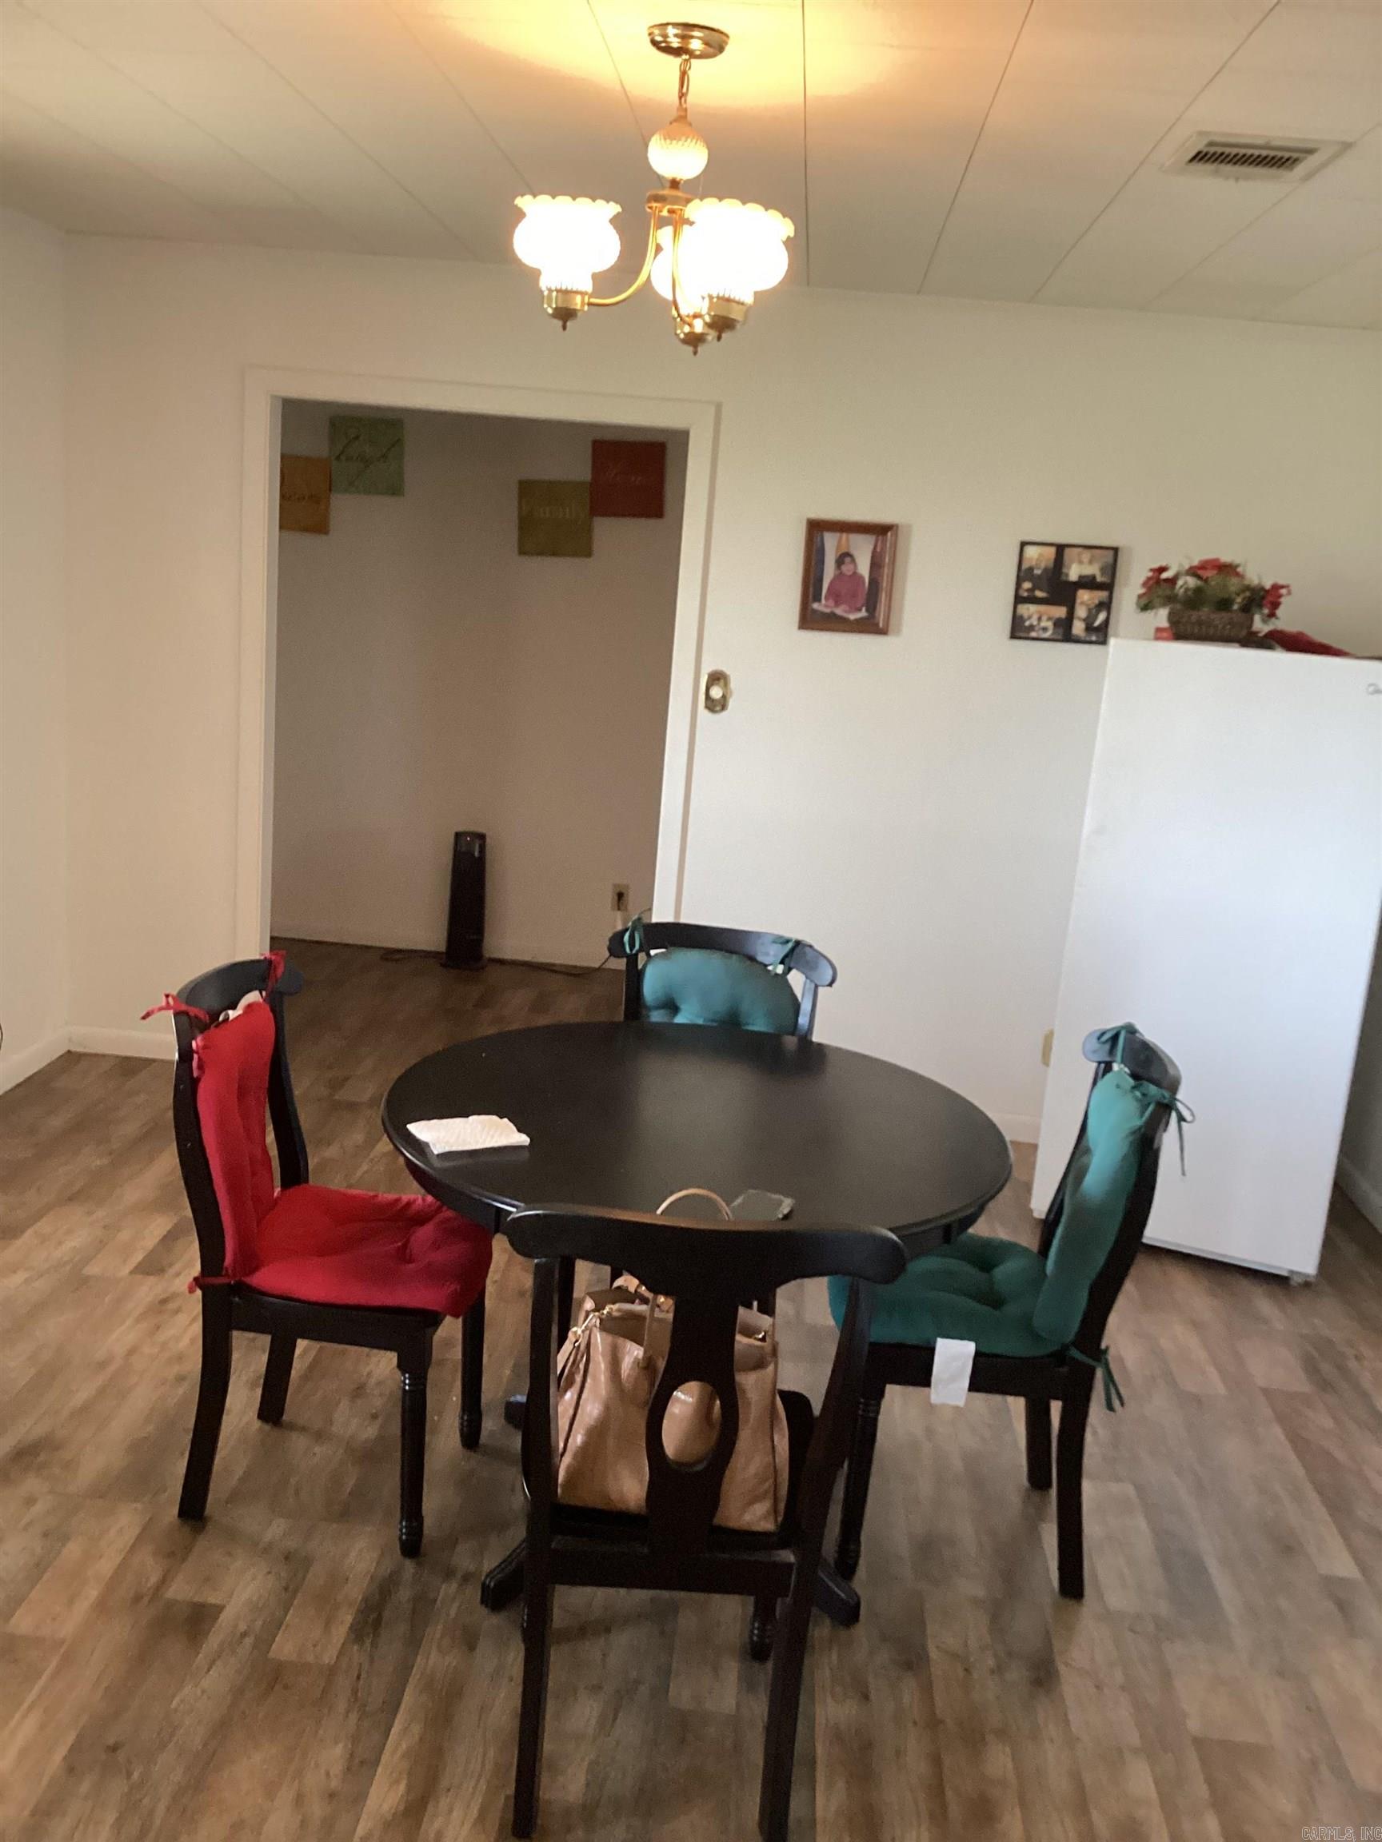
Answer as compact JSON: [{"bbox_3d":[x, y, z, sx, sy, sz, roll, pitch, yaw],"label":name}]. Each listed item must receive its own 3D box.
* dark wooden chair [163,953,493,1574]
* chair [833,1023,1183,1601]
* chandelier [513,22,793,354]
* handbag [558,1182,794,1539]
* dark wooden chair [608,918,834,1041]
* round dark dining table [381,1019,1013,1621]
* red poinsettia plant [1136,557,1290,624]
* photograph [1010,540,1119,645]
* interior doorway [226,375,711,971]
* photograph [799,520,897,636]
[{"bbox_3d":[-0.614,0.566,2.913,0.505,0.945,0.470,6,13,7],"label":"dark wooden chair"},{"bbox_3d":[0.507,0.653,2.919,0.505,0.945,0.470,5,12,2],"label":"chair"},{"bbox_3d":[-0.038,-1.092,2.465,0.430,0.440,0.420,5,13,3],"label":"chandelier"},{"bbox_3d":[-0.020,0.566,2.258,0.340,0.420,0.180,6,13,8],"label":"handbag"},{"bbox_3d":[-0.010,0.518,3.344,0.470,0.945,0.505,7,13,11],"label":"dark wooden chair"},{"bbox_3d":[-0.031,0.701,2.939,1.080,0.760,1.080,4,12,-1],"label":"round dark dining table"},{"bbox_3d":[1.386,-0.860,4.387,0.410,0.215,0.280,6,13,9],"label":"red poinsettia plant"},{"bbox_3d":[1.069,-0.936,4.719,0.276,0.276,0.020,5,13,3],"label":"photograph"},{"bbox_3d":[-0.684,-0.509,5.006,1.370,2.120,0.140,5,13,3],"label":"interior doorway"},{"bbox_3d":[0.454,-0.987,4.753,0.254,0.308,0.025,5,13,3],"label":"photograph"}]

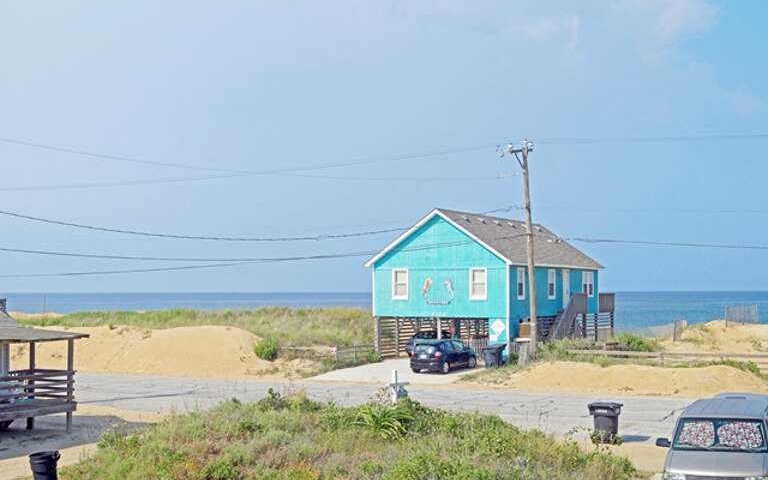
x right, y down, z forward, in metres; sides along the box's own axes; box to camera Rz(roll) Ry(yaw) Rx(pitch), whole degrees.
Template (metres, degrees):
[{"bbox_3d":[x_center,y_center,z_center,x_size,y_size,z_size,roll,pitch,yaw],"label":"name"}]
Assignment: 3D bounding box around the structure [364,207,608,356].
[{"bbox_3d":[6.654,2.577,62.770,8.600,7.600,15.700,-2,-3,30],"label":"structure"}]

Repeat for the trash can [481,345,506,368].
[{"bbox_3d":[4.951,5.287,49.809,0.730,1.100,0.880,-2,-3,30],"label":"trash can"}]

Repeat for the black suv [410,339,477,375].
[{"bbox_3d":[2.908,5.354,51.608,1.720,1.540,4.150,-2,-3,29],"label":"black suv"}]

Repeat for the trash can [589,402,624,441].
[{"bbox_3d":[6.221,5.100,30.798,0.720,1.100,0.860,-2,-3,31],"label":"trash can"}]

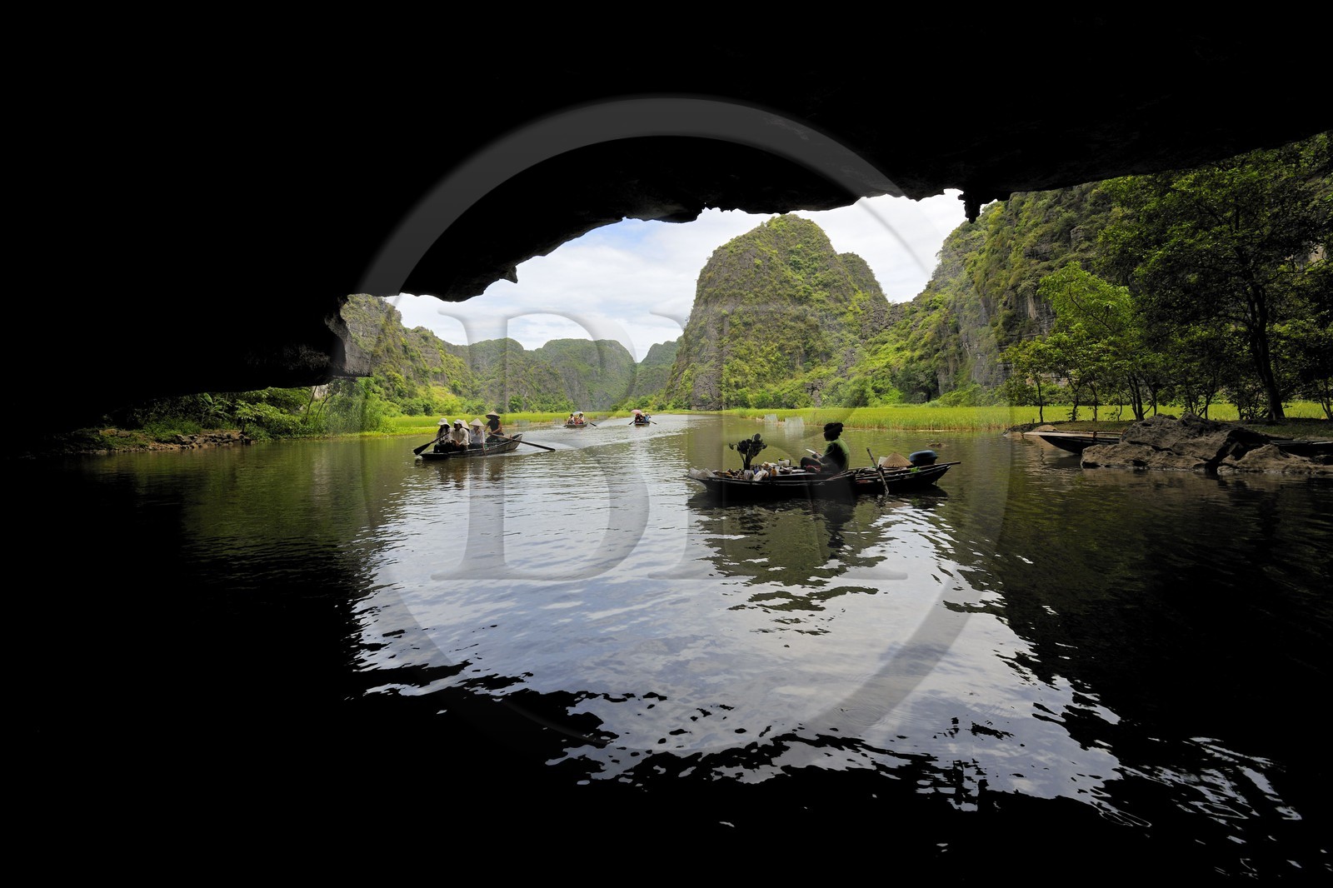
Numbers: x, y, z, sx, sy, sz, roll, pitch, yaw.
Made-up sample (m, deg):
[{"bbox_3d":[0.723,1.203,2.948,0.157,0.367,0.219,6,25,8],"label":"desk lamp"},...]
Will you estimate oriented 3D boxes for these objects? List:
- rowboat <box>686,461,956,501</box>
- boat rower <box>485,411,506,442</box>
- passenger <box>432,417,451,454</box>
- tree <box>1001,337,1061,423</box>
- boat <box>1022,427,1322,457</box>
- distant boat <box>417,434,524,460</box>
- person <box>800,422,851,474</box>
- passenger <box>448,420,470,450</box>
[{"bbox_3d":[2.520,0.534,8.100,4.600,0.480,1.050,-1,4,-12],"label":"rowboat"},{"bbox_3d":[-4.856,-0.458,14.700,0.550,0.880,0.680,1,4,18],"label":"boat rower"},{"bbox_3d":[-5.695,-0.210,13.100,0.480,0.860,0.620,1,4,18],"label":"passenger"},{"bbox_3d":[18.299,-3.211,26.000,2.800,4.200,2.800,0,4,0],"label":"tree"},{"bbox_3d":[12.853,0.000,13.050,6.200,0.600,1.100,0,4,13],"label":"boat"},{"bbox_3d":[-5.000,0.144,14.200,1.050,0.550,4.200,1,4,15],"label":"distant boat"},{"bbox_3d":[2.496,0.061,8.150,0.740,0.810,0.520,-1,4,-13],"label":"person"},{"bbox_3d":[-5.255,-0.211,13.150,0.500,0.840,0.620,1,4,18],"label":"passenger"}]

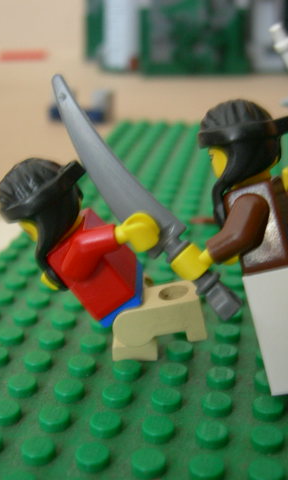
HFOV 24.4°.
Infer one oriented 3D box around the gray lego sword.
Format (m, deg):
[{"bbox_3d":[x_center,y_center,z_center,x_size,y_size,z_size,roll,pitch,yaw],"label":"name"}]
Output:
[{"bbox_3d":[-0.001,-0.005,0.103,0.008,0.048,0.004,-34,20,11],"label":"gray lego sword"}]

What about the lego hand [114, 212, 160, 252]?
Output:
[{"bbox_3d":[-0.001,-0.001,0.101,0.007,0.005,0.006,-10,39,13],"label":"lego hand"}]

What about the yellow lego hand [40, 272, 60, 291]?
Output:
[{"bbox_3d":[-0.016,0.007,0.121,0.007,0.005,0.006,-28,18,16],"label":"yellow lego hand"}]

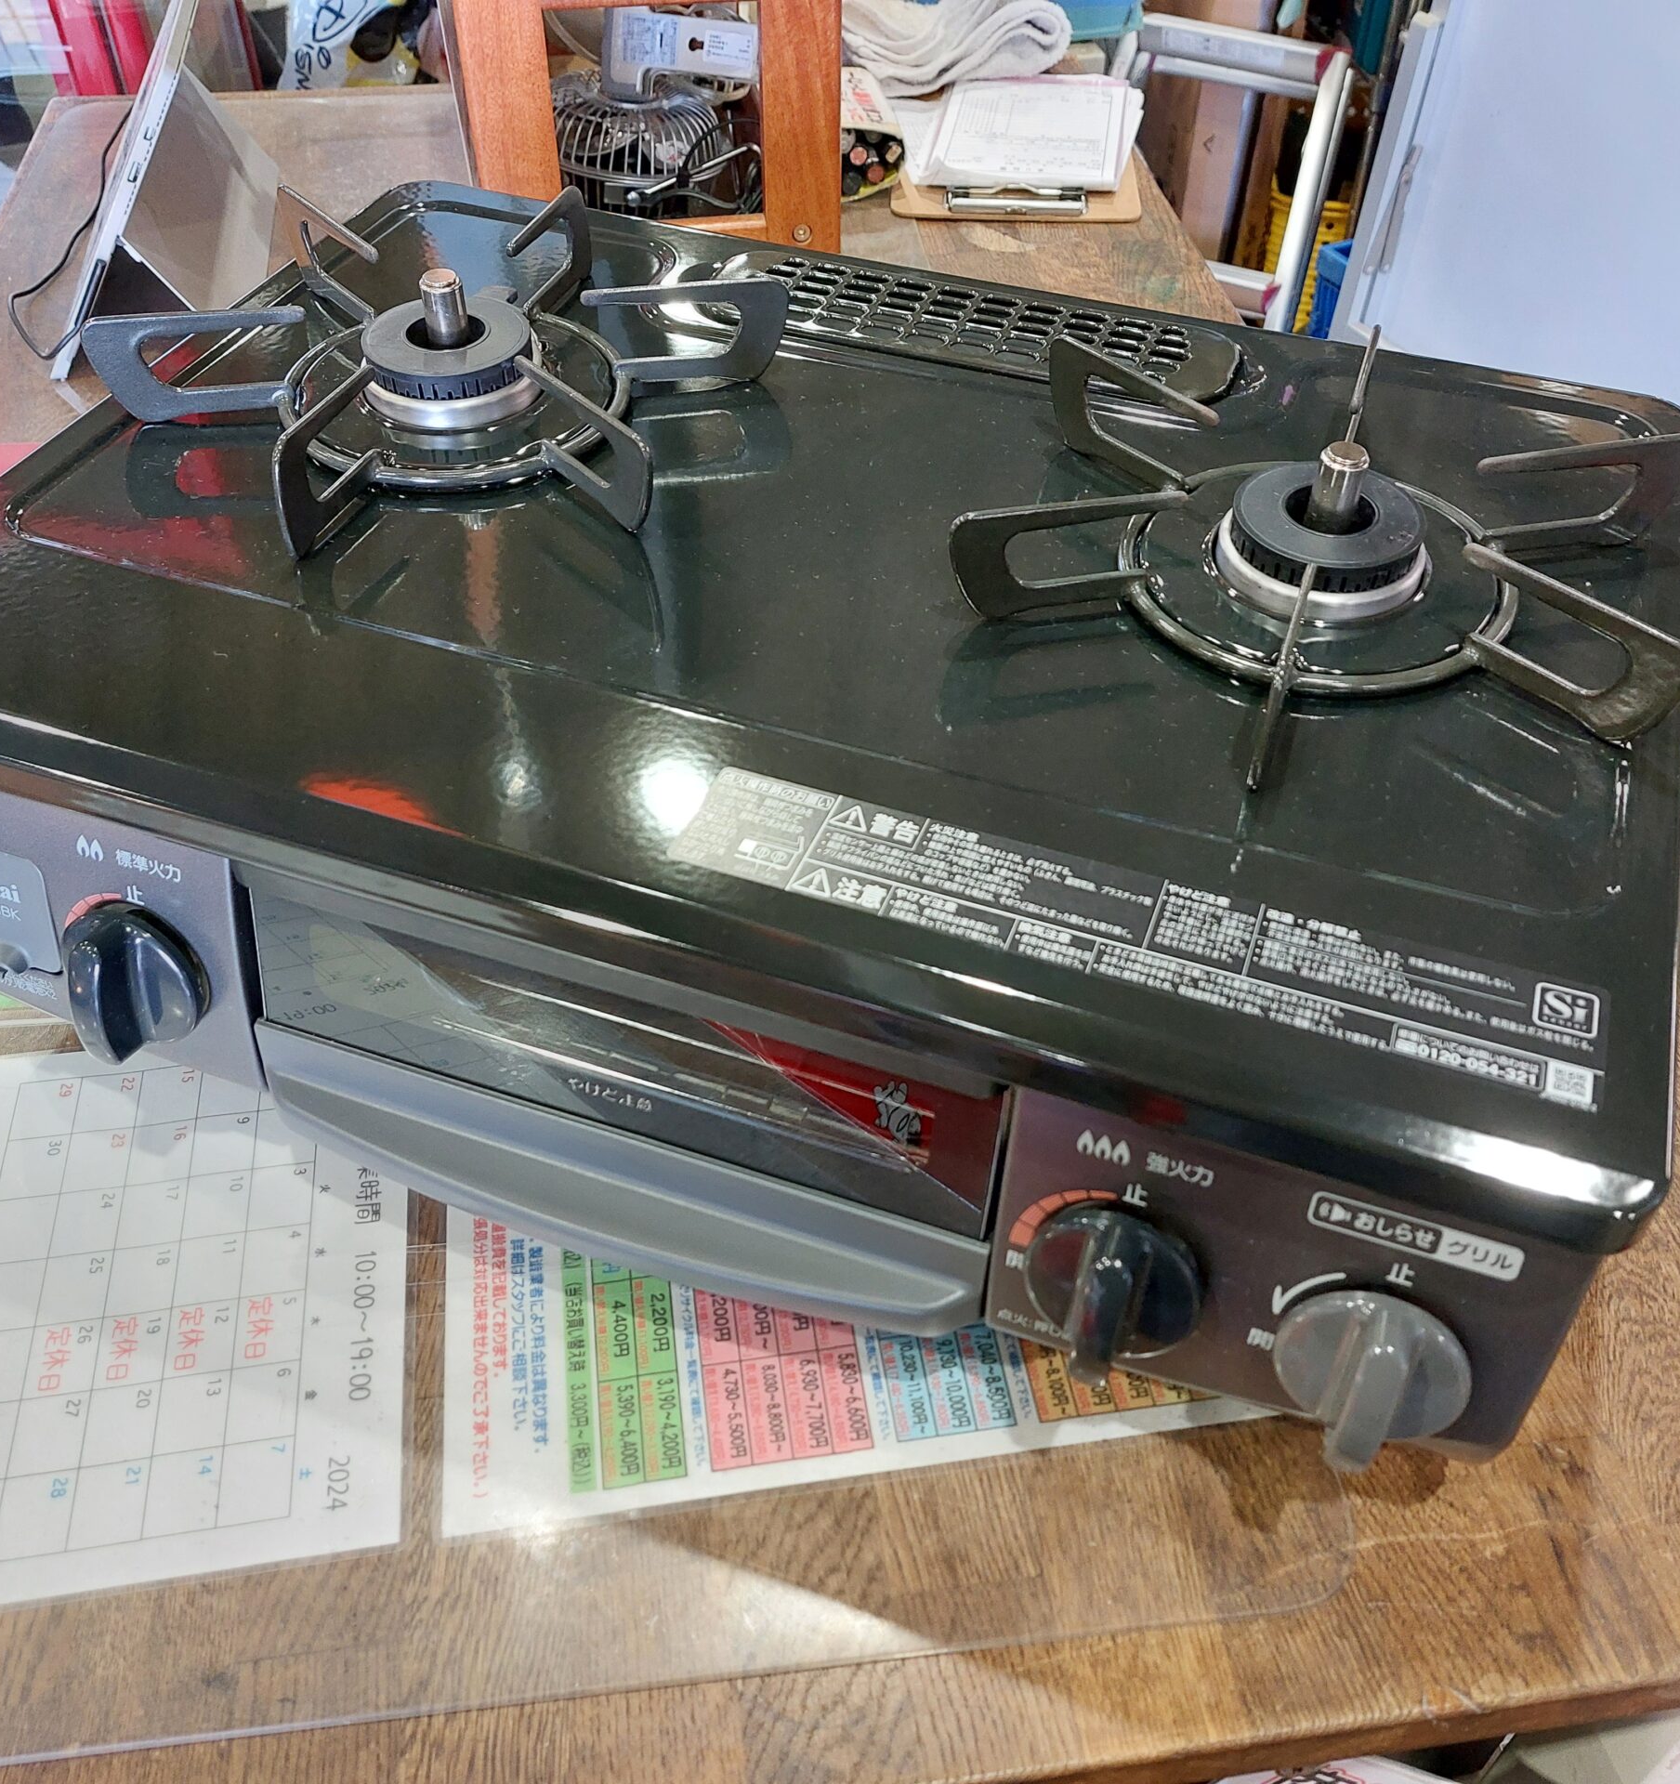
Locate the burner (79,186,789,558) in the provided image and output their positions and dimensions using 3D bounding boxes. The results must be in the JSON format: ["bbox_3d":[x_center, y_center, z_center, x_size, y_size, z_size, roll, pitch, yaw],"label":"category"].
[{"bbox_3d":[-0.142,-0.202,0.602,0.230,0.050,0.220,0,46,0],"label":"burner"}]

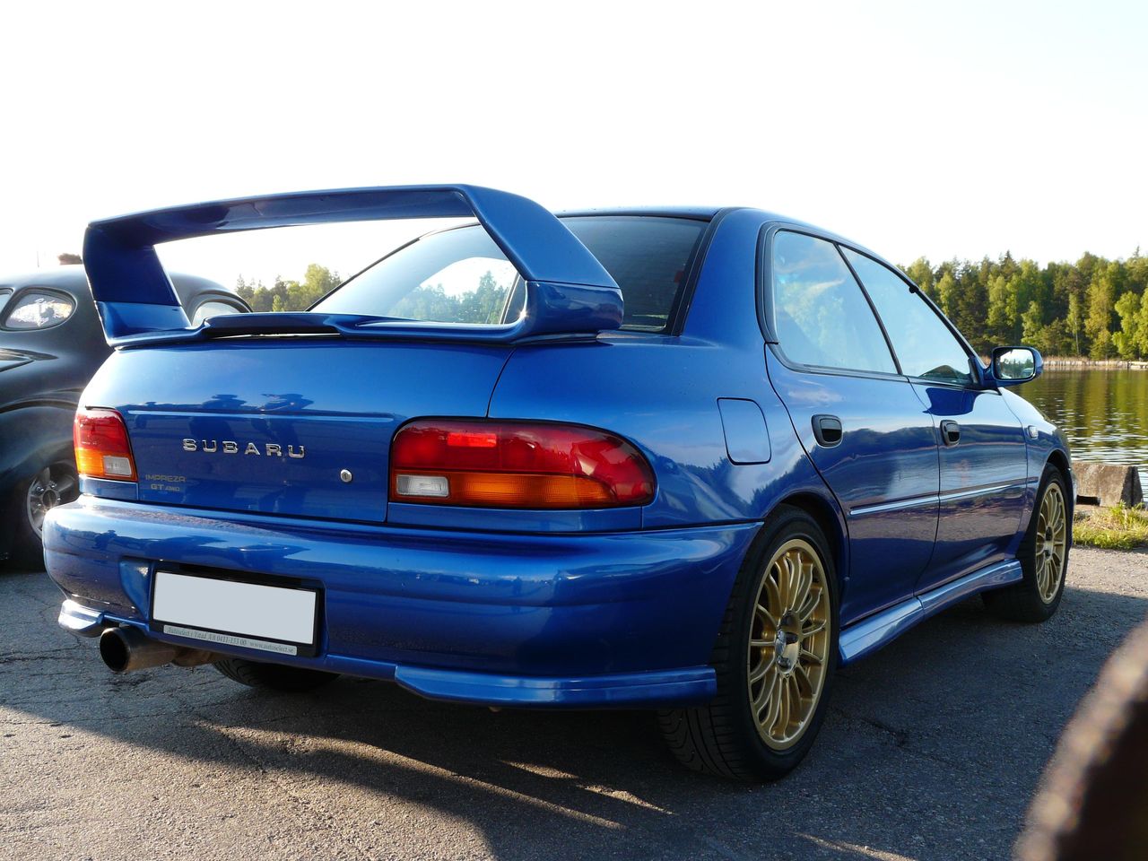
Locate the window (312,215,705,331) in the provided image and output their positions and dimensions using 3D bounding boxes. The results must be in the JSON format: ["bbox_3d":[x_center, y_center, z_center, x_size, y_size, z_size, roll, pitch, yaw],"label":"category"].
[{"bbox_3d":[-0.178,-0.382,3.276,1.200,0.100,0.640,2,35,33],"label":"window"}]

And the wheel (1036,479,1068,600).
[{"bbox_3d":[1.817,0.444,5.022,0.170,0.470,0.470,2,2,33],"label":"wheel"}]

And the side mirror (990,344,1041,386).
[{"bbox_3d":[1.510,-0.215,4.272,0.180,0.140,0.130,2,2,33],"label":"side mirror"}]

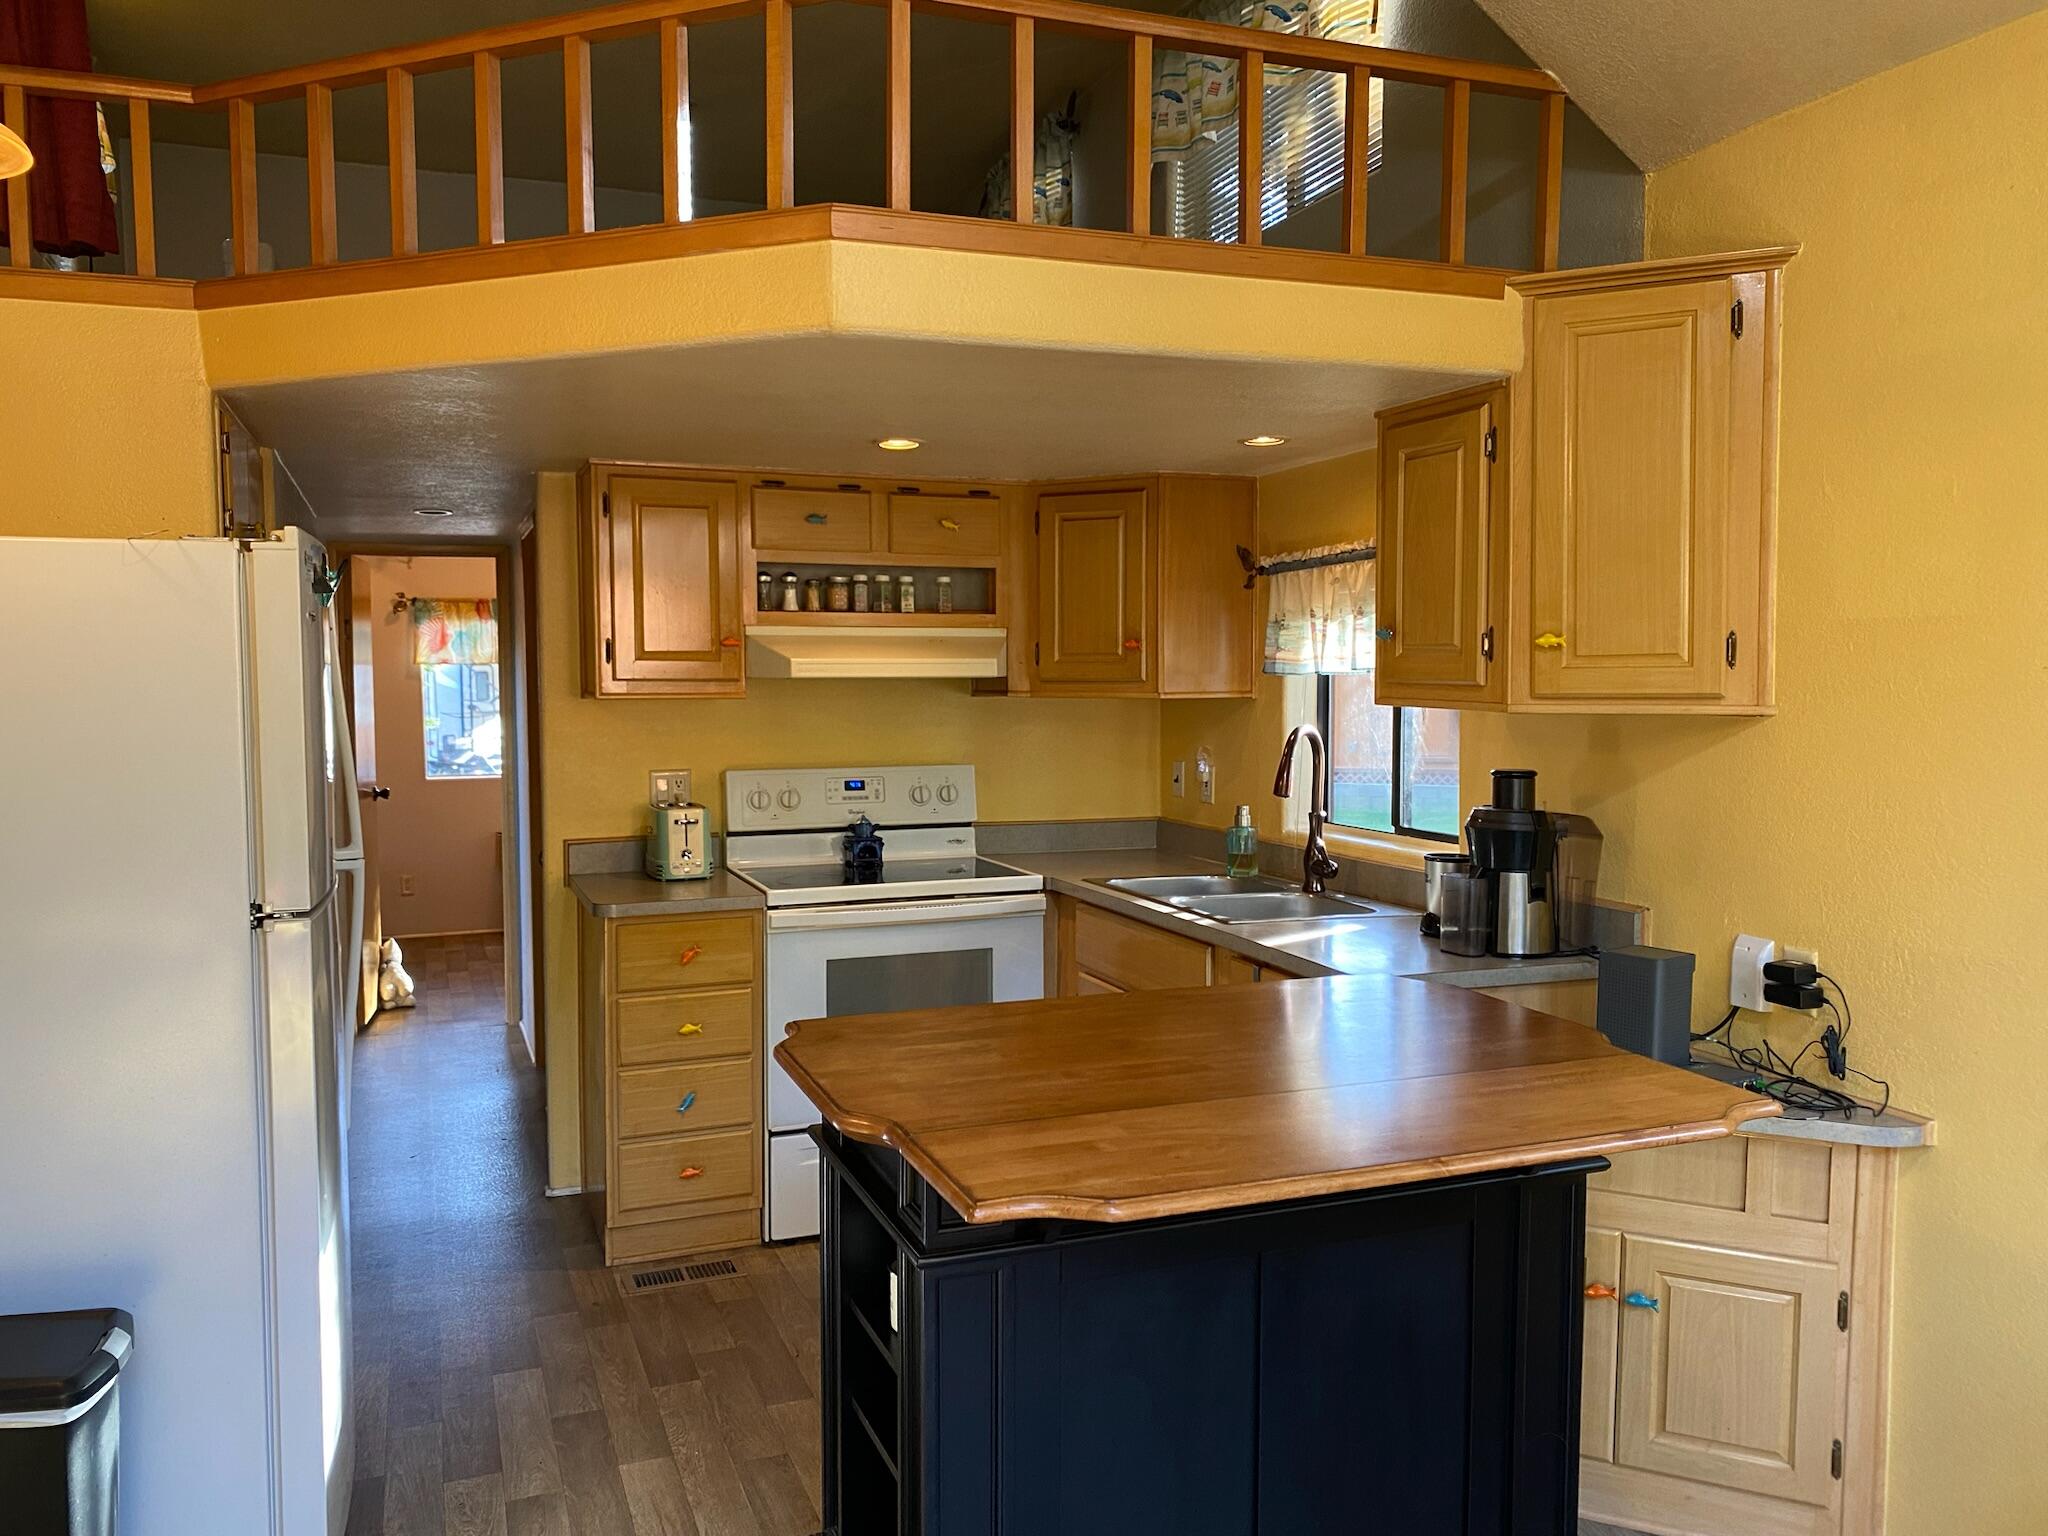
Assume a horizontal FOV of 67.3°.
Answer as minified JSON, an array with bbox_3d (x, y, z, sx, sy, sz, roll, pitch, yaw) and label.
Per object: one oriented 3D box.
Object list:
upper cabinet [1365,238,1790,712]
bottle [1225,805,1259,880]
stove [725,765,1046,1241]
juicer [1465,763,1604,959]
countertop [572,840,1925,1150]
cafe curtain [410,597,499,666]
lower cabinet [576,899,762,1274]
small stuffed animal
[{"bbox_3d":[1.042,-0.515,2.991,0.330,0.810,0.780,-1,4,-21],"label":"upper cabinet"},{"bbox_3d":[0.618,0.202,4.333,0.083,0.200,0.075,1,4,14],"label":"bottle"},{"bbox_3d":[-0.404,0.615,4.370,0.758,1.196,0.680,-1,4,-21],"label":"stove"},{"bbox_3d":[1.031,0.190,3.131,0.270,0.366,0.200,0,3,3],"label":"juicer"},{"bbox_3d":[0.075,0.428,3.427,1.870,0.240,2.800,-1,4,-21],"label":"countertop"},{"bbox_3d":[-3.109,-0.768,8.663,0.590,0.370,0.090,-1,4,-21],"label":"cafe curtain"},{"bbox_3d":[-0.984,0.786,4.206,0.400,0.877,0.630,-1,4,-21],"label":"lower cabinet"},{"bbox_3d":[-2.809,0.910,6.885,0.150,0.315,0.170,0,3,6],"label":"small stuffed animal"}]

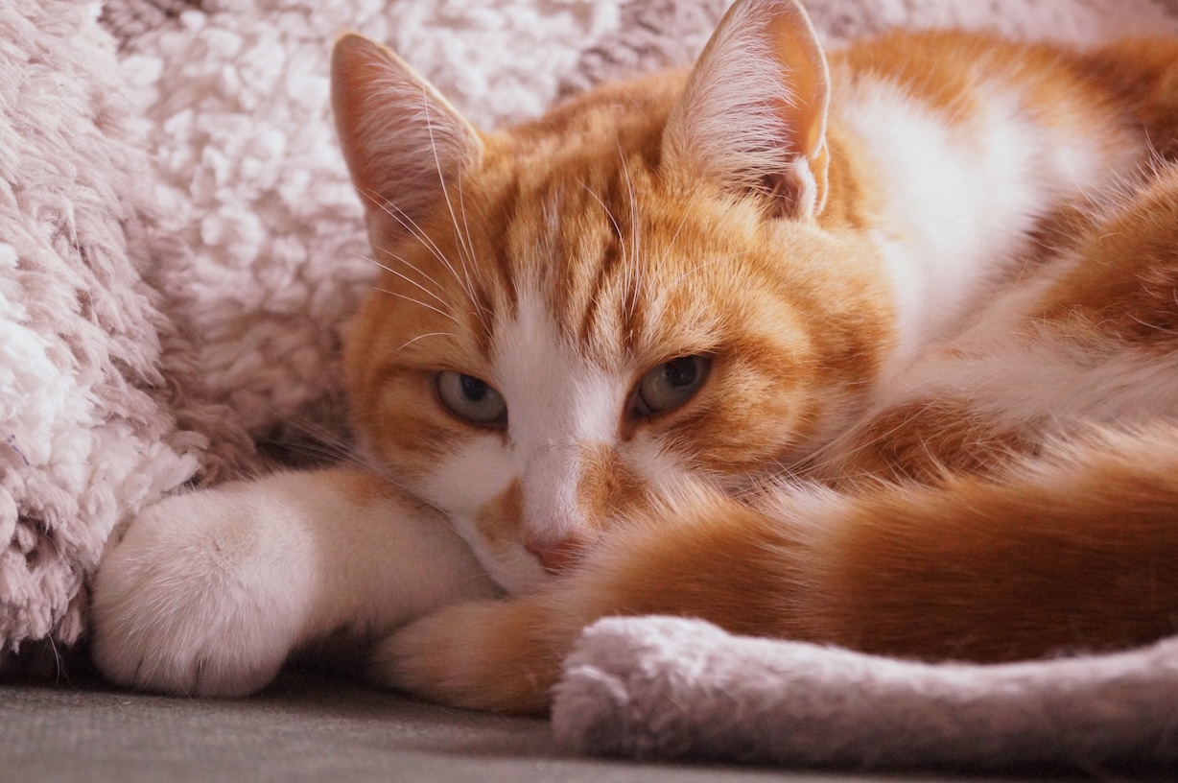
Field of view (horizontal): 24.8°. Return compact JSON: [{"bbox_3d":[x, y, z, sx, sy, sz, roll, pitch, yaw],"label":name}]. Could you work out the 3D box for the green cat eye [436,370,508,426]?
[{"bbox_3d":[-0.023,0.001,0.530,0.014,0.010,0.008,-1,7,12],"label":"green cat eye"}]

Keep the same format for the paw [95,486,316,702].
[{"bbox_3d":[-0.074,0.038,0.515,0.037,0.038,0.042,3,8,19],"label":"paw"}]

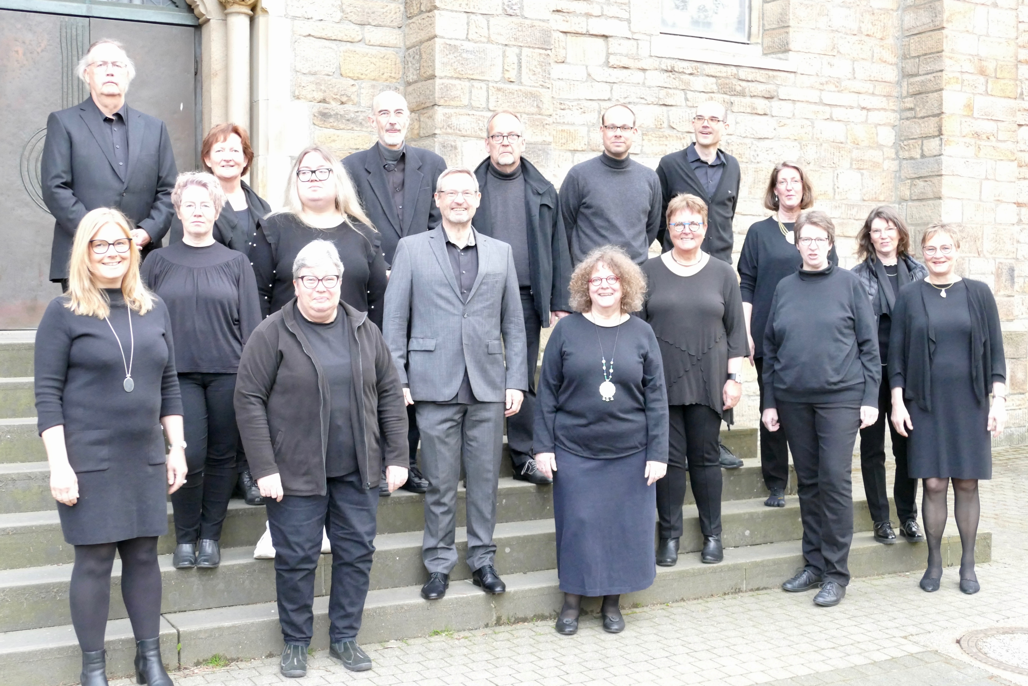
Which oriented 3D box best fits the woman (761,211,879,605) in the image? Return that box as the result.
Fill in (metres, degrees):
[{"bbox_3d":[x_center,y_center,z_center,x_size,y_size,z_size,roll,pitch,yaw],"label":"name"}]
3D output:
[{"bbox_3d":[1.384,0.271,5.917,0.530,1.723,0.400,1,2,22],"label":"woman"}]

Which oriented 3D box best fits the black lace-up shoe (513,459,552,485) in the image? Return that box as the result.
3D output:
[{"bbox_3d":[0.110,0.601,6.233,0.105,0.115,0.280,-2,3,-37],"label":"black lace-up shoe"}]

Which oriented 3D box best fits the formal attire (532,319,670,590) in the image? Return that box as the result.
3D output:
[{"bbox_3d":[0.358,0.463,5.398,0.540,1.157,0.380,0,2,0],"label":"formal attire"}]

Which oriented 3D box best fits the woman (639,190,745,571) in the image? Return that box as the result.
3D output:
[{"bbox_3d":[0.812,0.155,6.078,0.520,1.679,0.360,0,2,8],"label":"woman"}]

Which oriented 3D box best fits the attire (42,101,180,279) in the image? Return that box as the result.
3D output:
[{"bbox_3d":[-1.740,-0.654,5.639,0.560,0.777,0.360,-1,2,-32],"label":"attire"}]

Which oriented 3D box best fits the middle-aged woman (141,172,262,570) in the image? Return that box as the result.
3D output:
[{"bbox_3d":[-1.234,0.097,5.157,0.480,1.532,0.340,-1,2,-13],"label":"middle-aged woman"}]

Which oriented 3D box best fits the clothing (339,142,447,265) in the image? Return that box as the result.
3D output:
[{"bbox_3d":[-0.552,-0.562,6.080,0.520,0.760,0.300,-1,2,-17],"label":"clothing"}]

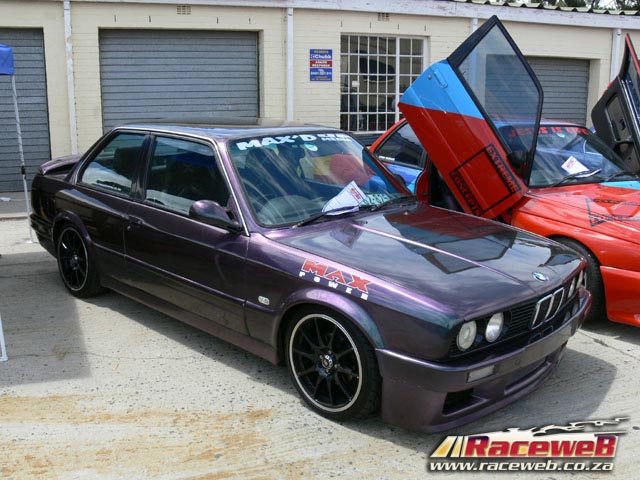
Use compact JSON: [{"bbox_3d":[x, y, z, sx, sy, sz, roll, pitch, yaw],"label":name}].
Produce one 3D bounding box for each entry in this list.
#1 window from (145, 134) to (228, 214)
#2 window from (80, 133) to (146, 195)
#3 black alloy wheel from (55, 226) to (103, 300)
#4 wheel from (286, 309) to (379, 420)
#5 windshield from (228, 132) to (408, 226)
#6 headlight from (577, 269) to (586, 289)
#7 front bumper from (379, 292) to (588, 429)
[{"bbox_3d":[-0.767,-0.386,3.756,0.970,0.410,0.060,13,-2,43],"label":"window"},{"bbox_3d":[-1.397,-0.537,4.351,0.730,0.400,0.060,13,-2,43],"label":"window"},{"bbox_3d":[-1.736,0.134,4.785,0.590,0.590,0.210,13,18,43],"label":"black alloy wheel"},{"bbox_3d":[0.098,0.548,3.033,0.590,0.590,0.210,13,18,43],"label":"wheel"},{"bbox_3d":[0.021,-0.430,3.883,1.340,0.110,0.600,-13,63,-44],"label":"windshield"},{"bbox_3d":[1.388,0.209,3.482,0.080,0.150,0.150,13,18,43],"label":"headlight"},{"bbox_3d":[0.951,0.521,3.176,0.460,0.360,1.620,13,18,43],"label":"front bumper"}]

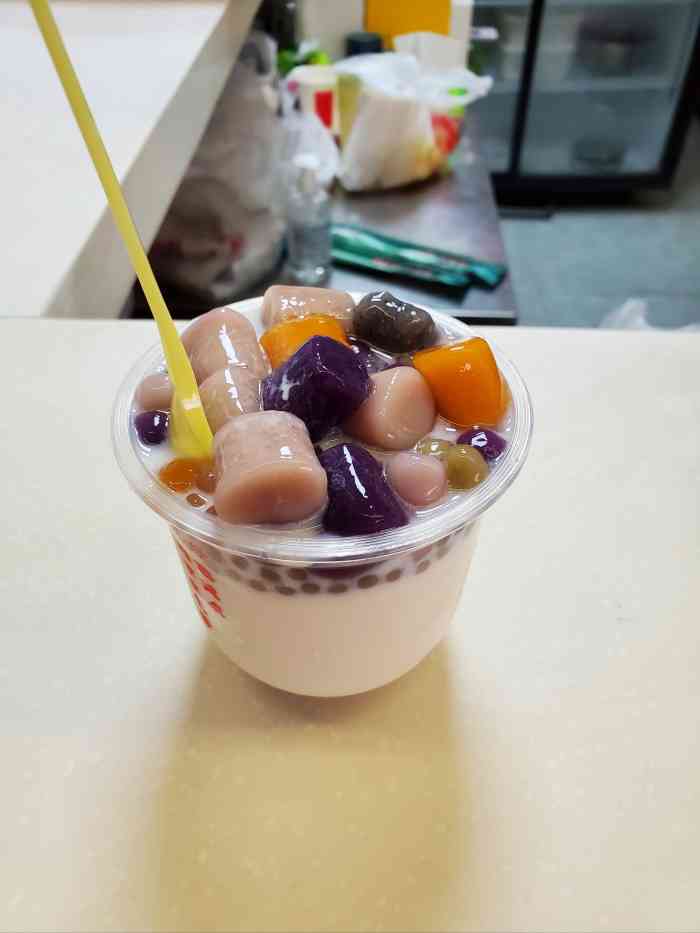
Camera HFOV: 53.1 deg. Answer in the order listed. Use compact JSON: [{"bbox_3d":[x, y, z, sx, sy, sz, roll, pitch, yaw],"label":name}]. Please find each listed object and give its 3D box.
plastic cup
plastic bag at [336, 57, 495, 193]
[{"bbox_3d":[-0.007,0.012,0.230,0.117,0.089,0.117,0,45,0],"label":"plastic cup"},{"bbox_3d":[0.110,-0.617,1.254,0.255,0.190,0.190,-13,46,-13],"label":"plastic bag"}]

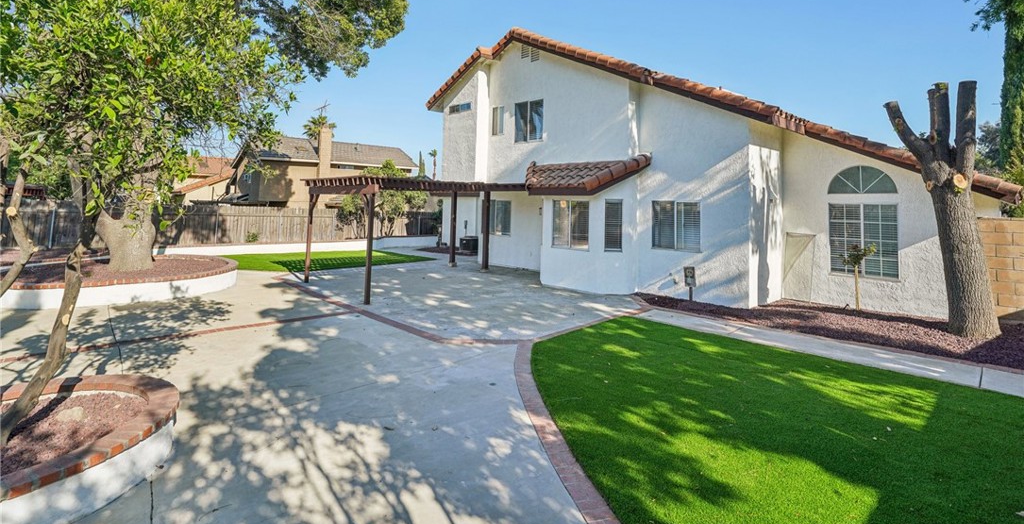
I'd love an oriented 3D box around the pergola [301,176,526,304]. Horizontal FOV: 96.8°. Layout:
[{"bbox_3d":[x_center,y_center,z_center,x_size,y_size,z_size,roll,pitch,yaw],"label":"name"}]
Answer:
[{"bbox_3d":[-2.490,-0.833,12.377,3.800,2.620,5.400,6,9,43],"label":"pergola"}]

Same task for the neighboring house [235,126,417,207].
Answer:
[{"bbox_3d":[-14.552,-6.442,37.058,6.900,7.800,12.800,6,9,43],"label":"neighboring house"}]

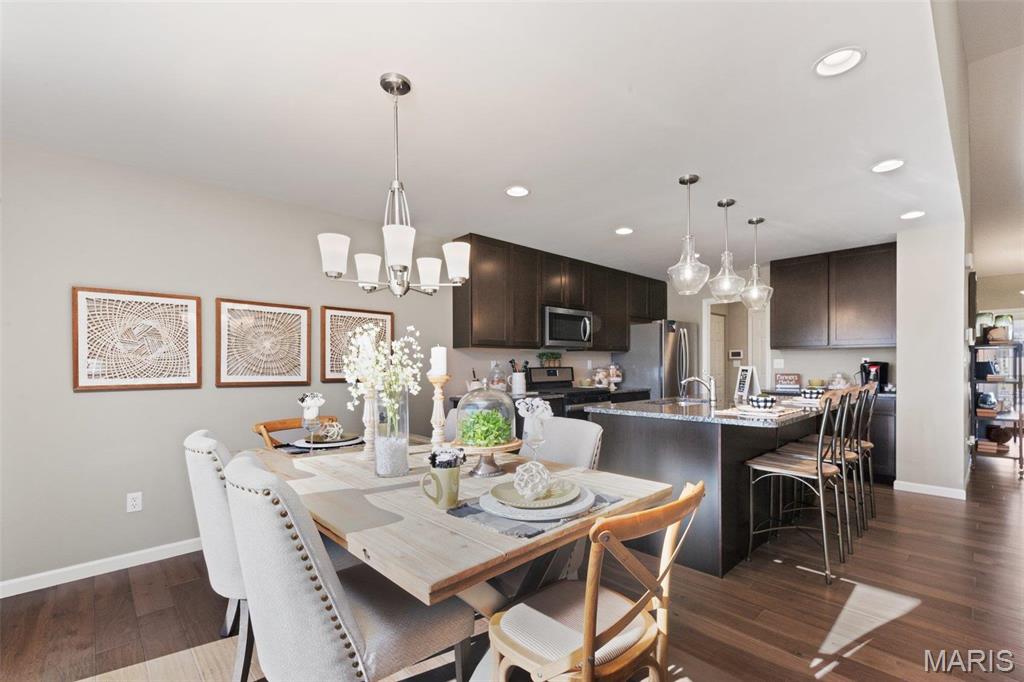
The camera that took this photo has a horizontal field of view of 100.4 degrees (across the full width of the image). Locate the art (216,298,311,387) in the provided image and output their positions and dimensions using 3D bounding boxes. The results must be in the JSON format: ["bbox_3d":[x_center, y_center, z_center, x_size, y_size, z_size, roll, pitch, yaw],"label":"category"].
[{"bbox_3d":[-1.795,0.027,3.127,0.600,0.600,0.030,2,-4,-43],"label":"art"}]

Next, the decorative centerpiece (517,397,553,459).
[{"bbox_3d":[0.103,0.416,1.920,0.155,0.320,0.155,2,-4,-43],"label":"decorative centerpiece"}]

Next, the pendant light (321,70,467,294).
[{"bbox_3d":[-0.485,-0.652,1.814,0.600,0.920,0.600,1,-2,0],"label":"pendant light"}]

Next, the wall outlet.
[{"bbox_3d":[-2.311,0.991,2.614,0.070,0.115,0.010,2,-4,-43],"label":"wall outlet"}]

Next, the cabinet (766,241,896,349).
[{"bbox_3d":[3.650,-0.444,4.838,0.330,1.068,1.170,2,-4,-43],"label":"cabinet"}]

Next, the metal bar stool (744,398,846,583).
[{"bbox_3d":[1.776,0.843,2.670,0.440,1.050,0.490,2,-4,-43],"label":"metal bar stool"}]

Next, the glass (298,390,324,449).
[{"bbox_3d":[-1.061,0.428,2.253,0.120,0.311,0.120,2,-2,-43],"label":"glass"}]

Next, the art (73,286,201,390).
[{"bbox_3d":[-2.279,-0.001,2.627,0.590,0.605,0.030,2,-2,-43],"label":"art"}]

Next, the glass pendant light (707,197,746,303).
[{"bbox_3d":[1.625,-0.676,3.225,0.250,0.745,0.250,2,-2,-43],"label":"glass pendant light"}]

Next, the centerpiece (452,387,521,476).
[{"bbox_3d":[-0.106,0.389,1.847,0.298,0.370,0.298,0,-3,0],"label":"centerpiece"}]

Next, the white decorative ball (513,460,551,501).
[{"bbox_3d":[0.060,0.435,1.324,0.118,0.118,0.118,1,-2,0],"label":"white decorative ball"}]

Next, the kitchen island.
[{"bbox_3d":[1.669,0.940,3.300,1.920,0.914,1.160,2,-4,-43],"label":"kitchen island"}]

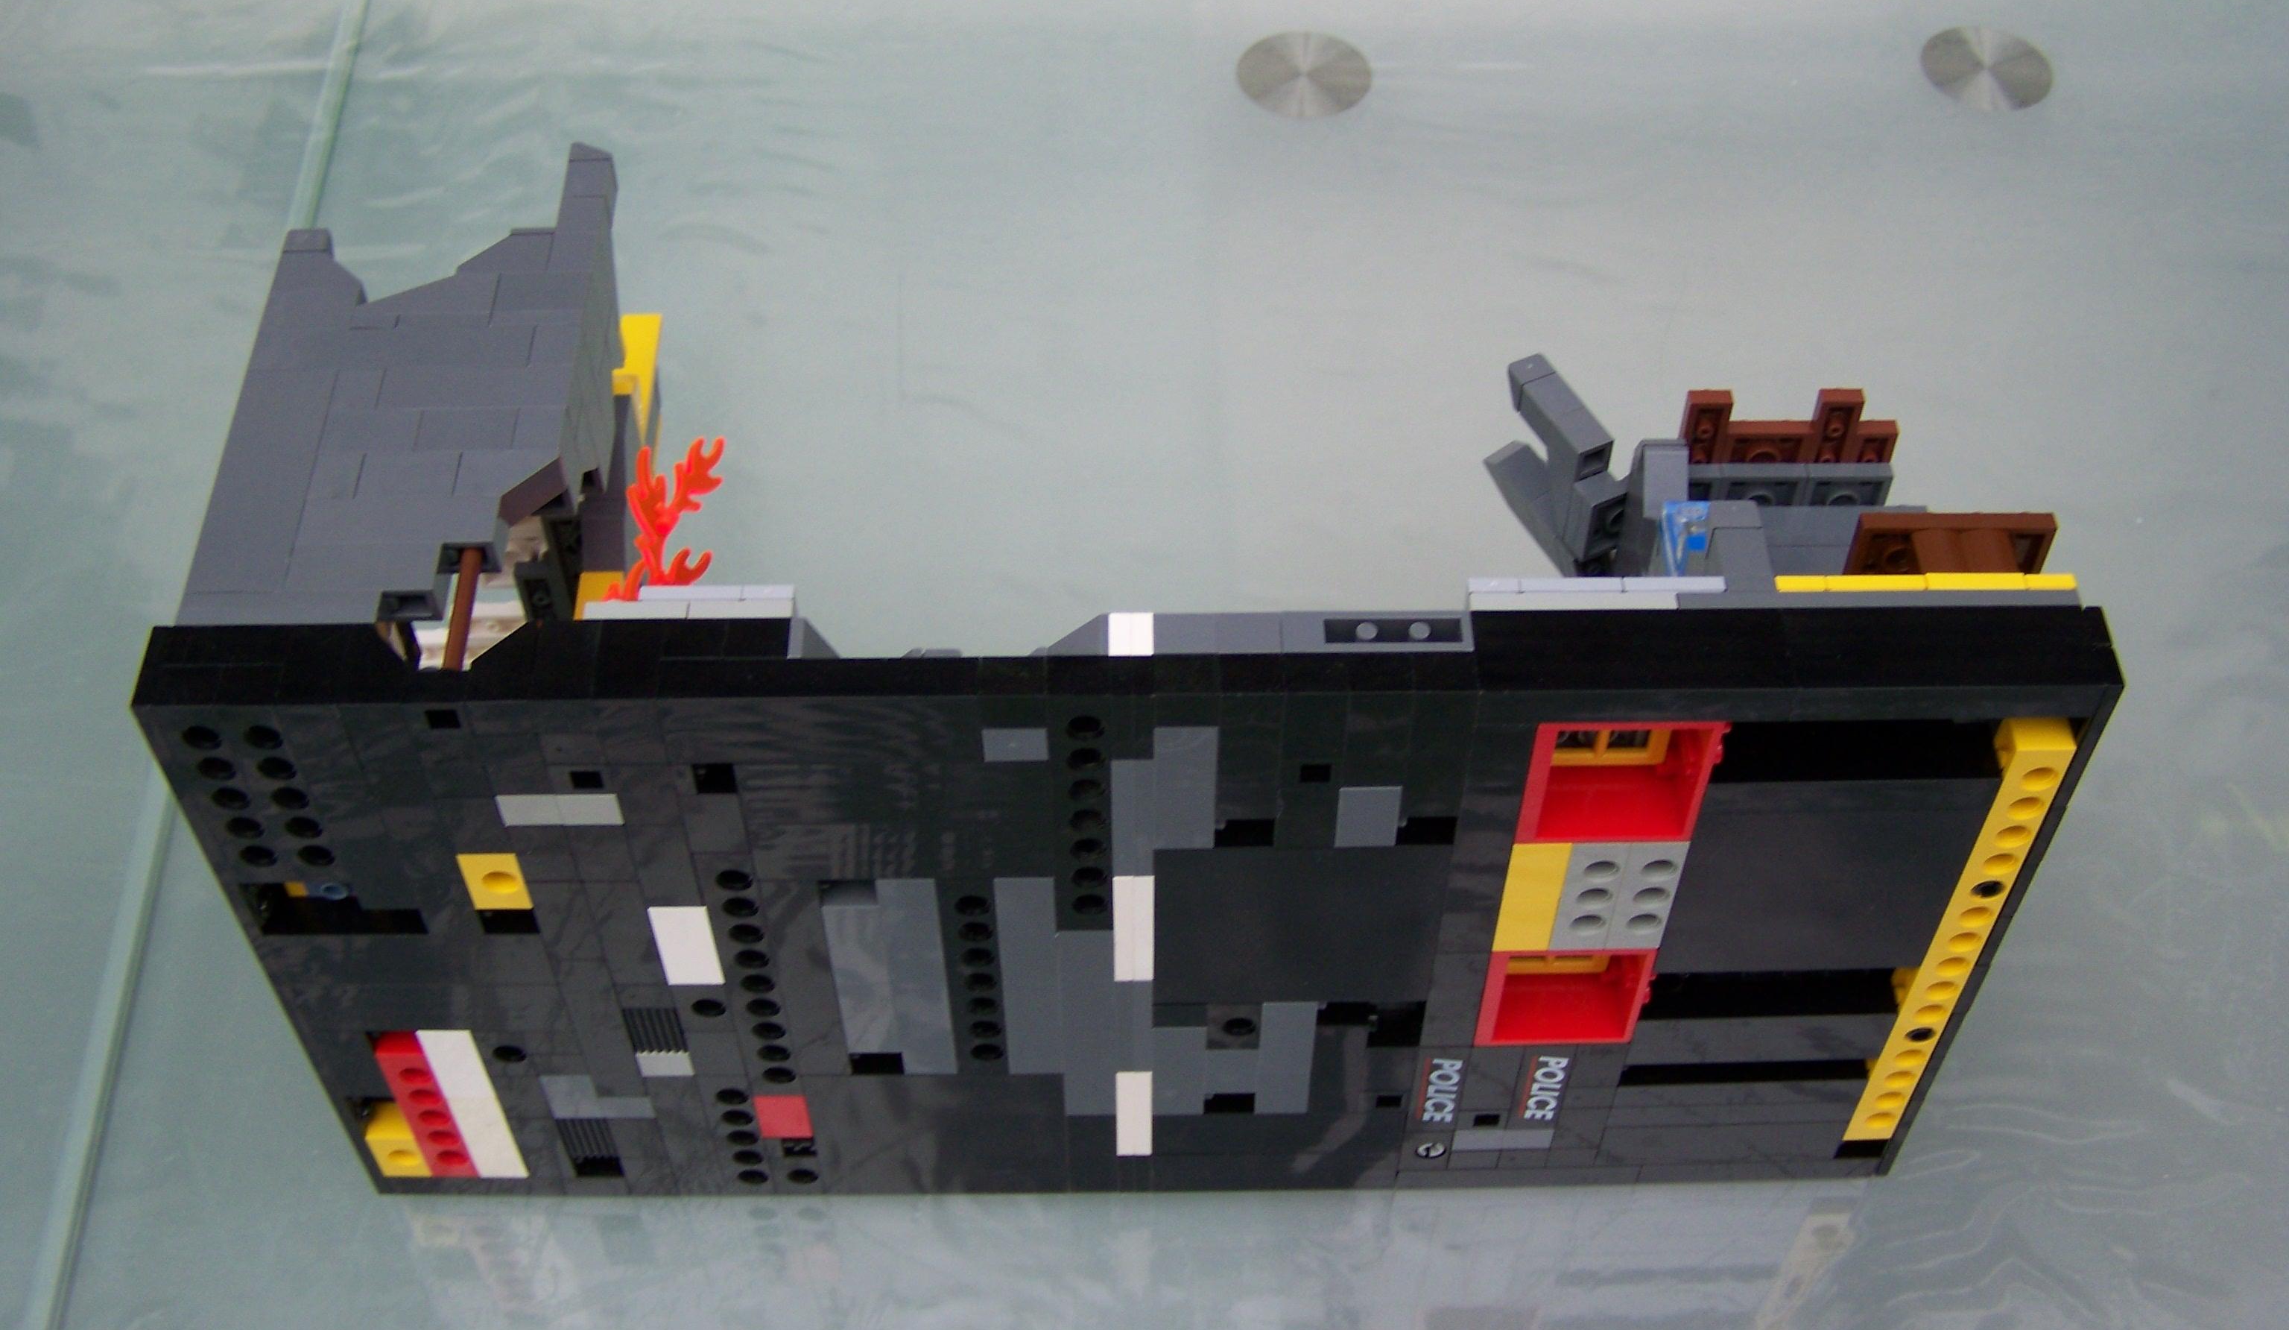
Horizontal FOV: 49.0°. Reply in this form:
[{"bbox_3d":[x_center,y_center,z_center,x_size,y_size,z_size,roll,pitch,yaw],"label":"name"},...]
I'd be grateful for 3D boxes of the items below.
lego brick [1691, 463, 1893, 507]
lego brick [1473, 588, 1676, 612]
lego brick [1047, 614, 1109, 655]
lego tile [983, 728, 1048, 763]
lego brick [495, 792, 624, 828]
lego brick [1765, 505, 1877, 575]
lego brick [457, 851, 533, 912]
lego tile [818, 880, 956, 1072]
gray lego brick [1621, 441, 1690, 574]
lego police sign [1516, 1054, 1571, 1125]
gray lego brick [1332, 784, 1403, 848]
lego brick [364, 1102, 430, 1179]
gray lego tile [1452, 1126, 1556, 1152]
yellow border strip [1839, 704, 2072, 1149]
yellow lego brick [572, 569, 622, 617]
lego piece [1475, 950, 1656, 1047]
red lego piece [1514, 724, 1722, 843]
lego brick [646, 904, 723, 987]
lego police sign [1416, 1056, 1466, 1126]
[{"bbox_3d":[0.115,-0.030,0.458,0.040,0.016,0.003,-1,51,-1],"label":"lego brick"},{"bbox_3d":[0.065,-0.007,0.384,0.032,0.009,0.003,-1,51,-1],"label":"lego brick"},{"bbox_3d":[-0.010,-0.002,0.379,0.010,0.009,0.008,-1,51,-1],"label":"lego brick"},{"bbox_3d":[-0.020,0.009,0.394,0.010,0.008,0.008,-1,51,0],"label":"lego tile"},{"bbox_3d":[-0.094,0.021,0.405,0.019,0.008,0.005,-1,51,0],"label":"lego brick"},{"bbox_3d":[0.123,-0.020,0.449,0.023,0.009,0.017,-1,51,0],"label":"lego brick"},{"bbox_3d":[-0.105,0.032,0.408,0.010,0.016,0.008,-1,51,-1],"label":"lego brick"},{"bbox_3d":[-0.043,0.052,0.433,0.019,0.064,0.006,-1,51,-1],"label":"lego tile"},{"bbox_3d":[0.091,-0.023,0.451,0.009,0.029,0.018,-1,51,-1],"label":"gray lego brick"},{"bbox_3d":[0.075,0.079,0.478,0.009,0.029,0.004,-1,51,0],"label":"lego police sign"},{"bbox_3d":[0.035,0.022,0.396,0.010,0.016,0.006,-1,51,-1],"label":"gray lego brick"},{"bbox_3d":[-0.147,0.094,0.496,0.010,0.016,0.008,-1,51,0],"label":"lego brick"},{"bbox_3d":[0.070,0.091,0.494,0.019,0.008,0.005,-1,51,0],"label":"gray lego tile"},{"bbox_3d":[0.143,0.051,0.448,0.010,0.128,0.008,-1,51,0],"label":"yellow border strip"},{"bbox_3d":[-0.097,-0.010,0.452,0.008,0.012,0.011,-1,51,-1],"label":"yellow lego brick"},{"bbox_3d":[0.076,0.054,0.457,0.030,0.032,0.016,-1,51,0],"label":"lego piece"},{"bbox_3d":[0.075,0.013,0.406,0.030,0.032,0.016,-1,51,0],"label":"red lego piece"},{"bbox_3d":[-0.077,0.044,0.424,0.010,0.024,0.008,-1,51,-1],"label":"lego brick"},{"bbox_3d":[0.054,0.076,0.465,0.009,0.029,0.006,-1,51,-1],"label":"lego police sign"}]

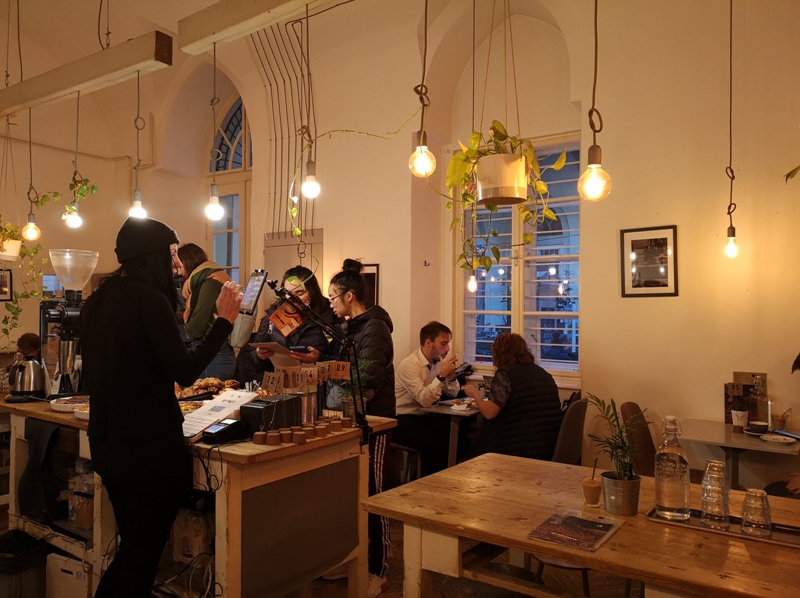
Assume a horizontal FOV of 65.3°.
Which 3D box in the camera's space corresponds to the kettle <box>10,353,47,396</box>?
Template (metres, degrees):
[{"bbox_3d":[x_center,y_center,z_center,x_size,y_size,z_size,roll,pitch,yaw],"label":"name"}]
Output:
[{"bbox_3d":[-1.806,0.373,3.043,0.155,0.205,0.195,-1,-2,41],"label":"kettle"}]

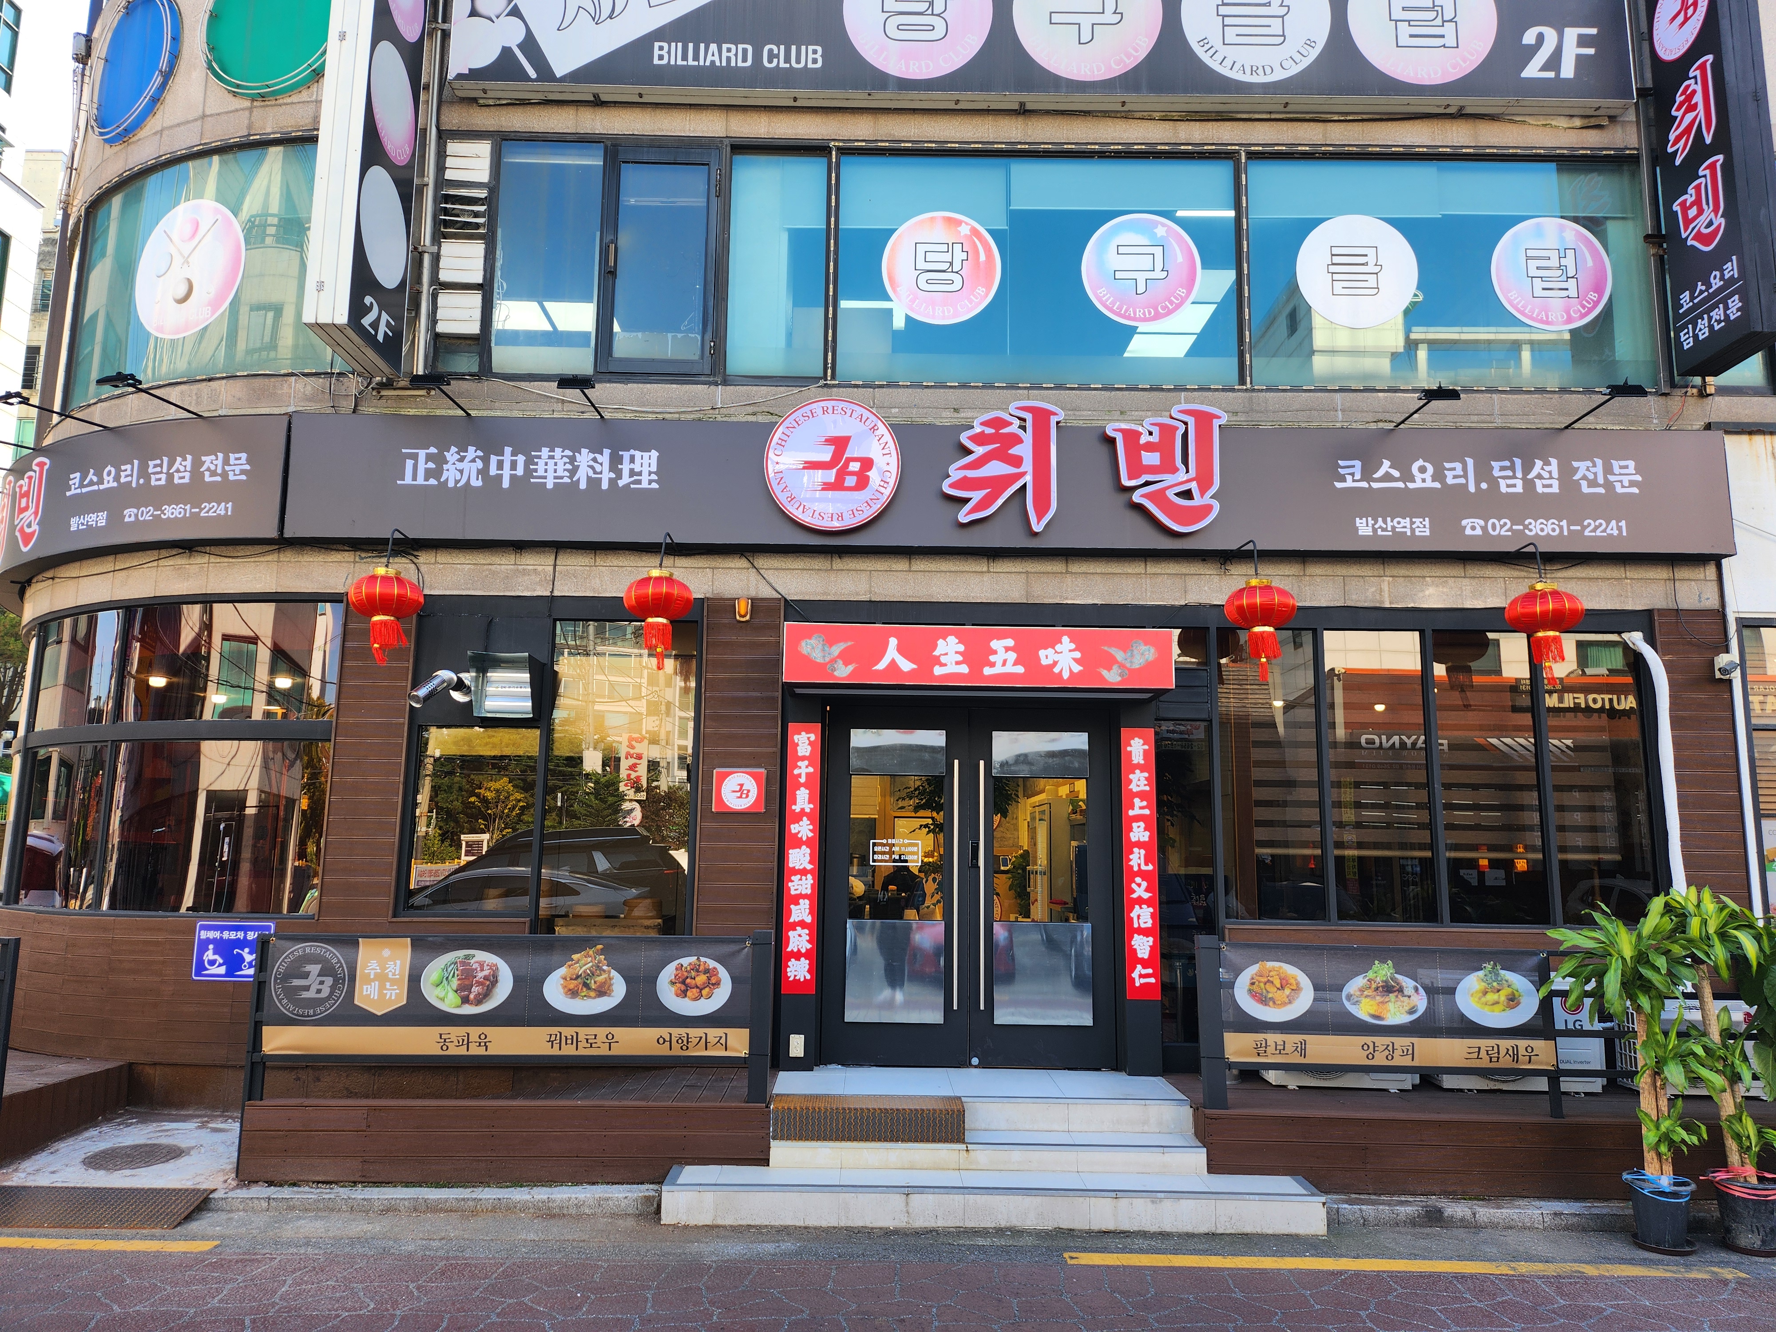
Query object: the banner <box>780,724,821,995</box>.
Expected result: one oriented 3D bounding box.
[{"bbox_3d":[-0.516,1.149,7.404,0.196,1.600,0.030,1,-8,0],"label":"banner"}]

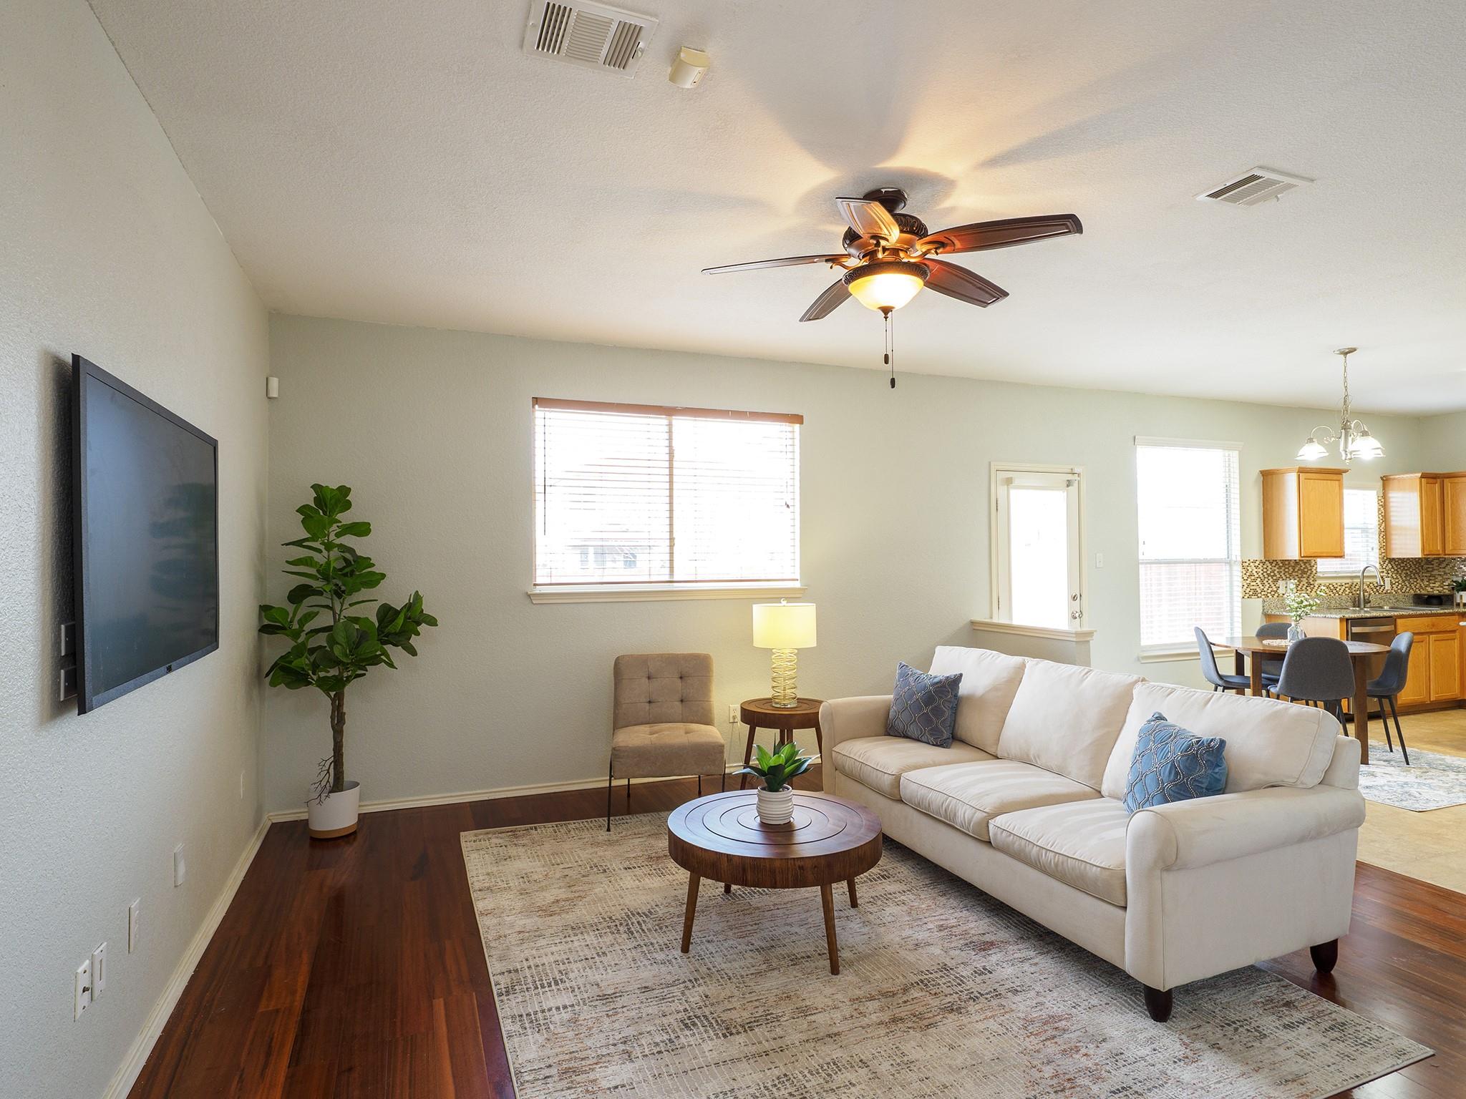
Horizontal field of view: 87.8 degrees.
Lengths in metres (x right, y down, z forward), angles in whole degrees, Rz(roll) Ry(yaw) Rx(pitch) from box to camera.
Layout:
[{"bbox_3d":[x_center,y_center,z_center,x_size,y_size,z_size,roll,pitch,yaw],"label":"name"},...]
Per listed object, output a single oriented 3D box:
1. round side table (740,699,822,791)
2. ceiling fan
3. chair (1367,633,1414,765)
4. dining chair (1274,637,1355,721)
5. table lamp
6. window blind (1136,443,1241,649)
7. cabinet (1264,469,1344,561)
[{"bbox_3d":[0.298,1.179,4.427,0.507,0.545,0.507,0,-1,0],"label":"round side table"},{"bbox_3d":[0.562,-1.096,2.841,1.330,0.452,1.330,0,-1,0],"label":"ceiling fan"},{"bbox_3d":[4.319,0.997,5.309,0.530,0.860,0.460,-1,-1,23],"label":"chair"},{"bbox_3d":[3.911,1.015,5.153,0.440,0.860,0.510,-1,-1,24],"label":"dining chair"},{"bbox_3d":[0.305,0.614,4.516,0.383,0.624,0.383,0,-1,0],"label":"table lamp"},{"bbox_3d":[3.951,-0.054,6.543,1.234,1.731,0.060,0,-1,-21],"label":"window blind"},{"bbox_3d":[5.004,-0.309,6.686,0.597,0.766,0.330,0,-1,-20],"label":"cabinet"}]

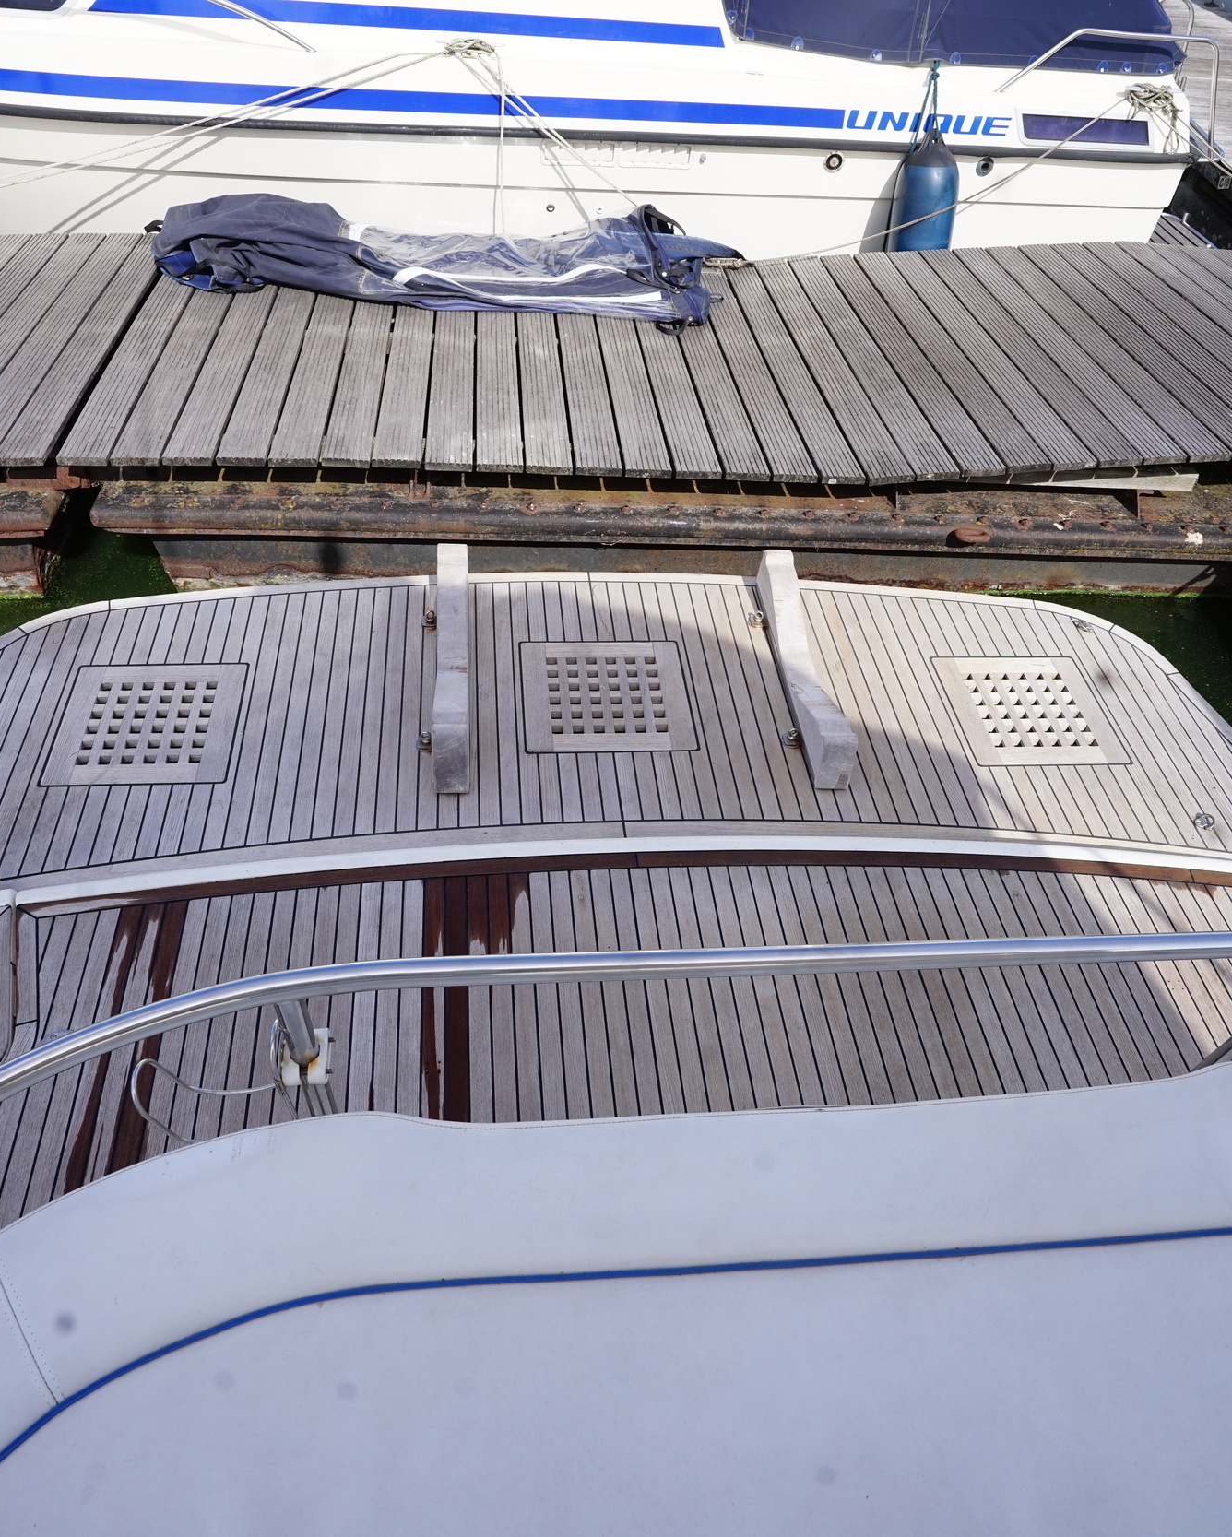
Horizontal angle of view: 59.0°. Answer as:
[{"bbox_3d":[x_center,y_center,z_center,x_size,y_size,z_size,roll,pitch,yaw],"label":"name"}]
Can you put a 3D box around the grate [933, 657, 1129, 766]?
[{"bbox_3d":[1.202,-0.165,3.191,0.455,0.030,0.455,-1,47,-7],"label":"grate"}]

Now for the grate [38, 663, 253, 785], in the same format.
[{"bbox_3d":[-1.237,-0.115,2.899,0.455,0.030,0.455,-1,47,-7],"label":"grate"}]

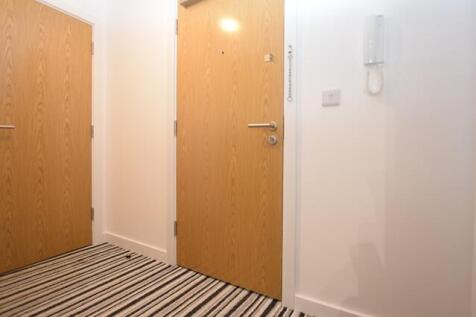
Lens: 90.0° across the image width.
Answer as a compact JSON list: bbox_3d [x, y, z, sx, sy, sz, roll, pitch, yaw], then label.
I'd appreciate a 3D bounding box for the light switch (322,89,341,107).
[{"bbox_3d":[0.472,-0.305,1.202,0.085,0.083,0.010,1,1,32],"label":"light switch"}]

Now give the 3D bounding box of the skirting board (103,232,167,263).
[{"bbox_3d":[-0.903,0.767,2.063,0.838,0.091,0.018,1,1,32],"label":"skirting board"}]

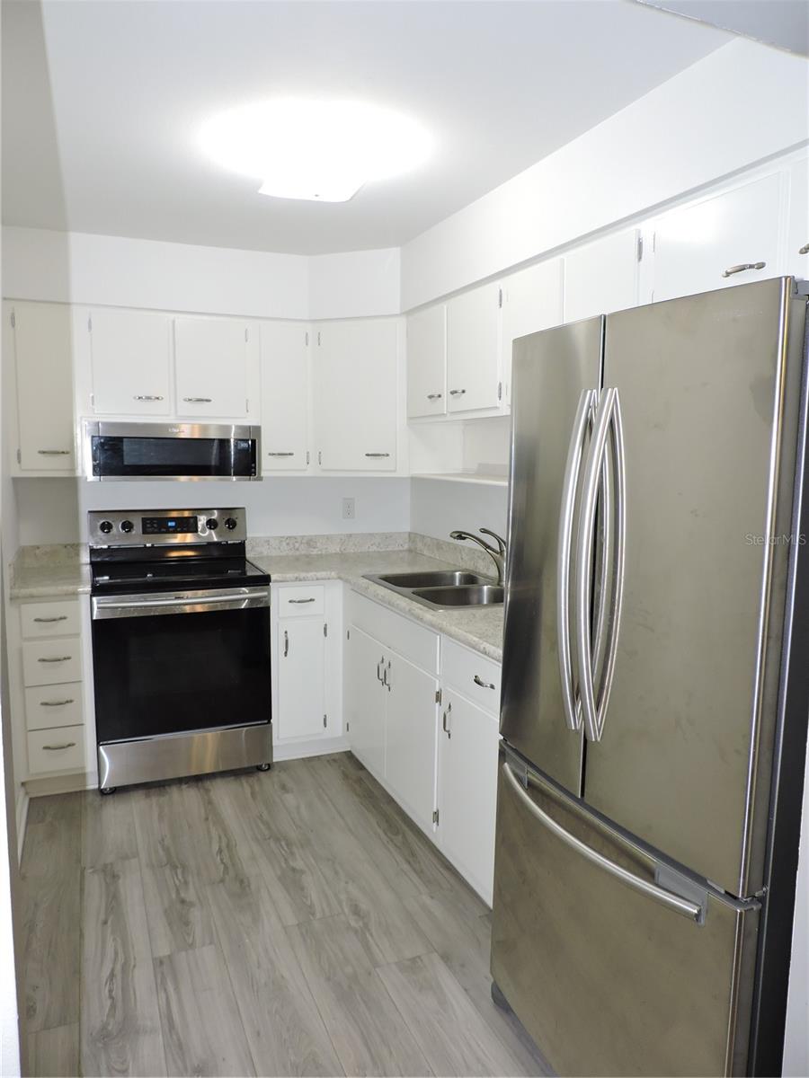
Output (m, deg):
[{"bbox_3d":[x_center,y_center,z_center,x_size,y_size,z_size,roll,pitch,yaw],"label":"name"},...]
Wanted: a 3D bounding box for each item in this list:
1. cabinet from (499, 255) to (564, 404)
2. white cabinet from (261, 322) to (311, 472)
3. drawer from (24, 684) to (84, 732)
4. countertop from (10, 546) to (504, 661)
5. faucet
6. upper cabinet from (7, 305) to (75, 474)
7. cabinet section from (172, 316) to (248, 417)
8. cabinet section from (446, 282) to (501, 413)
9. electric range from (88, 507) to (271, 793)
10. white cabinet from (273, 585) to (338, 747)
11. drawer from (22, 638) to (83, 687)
[{"bbox_3d":[0.572,-0.678,2.573,0.371,0.472,0.362,-2,7,-23],"label":"cabinet"},{"bbox_3d":[-0.648,-0.715,3.841,0.247,0.733,0.332,-2,7,-23],"label":"white cabinet"},{"bbox_3d":[-1.564,0.688,3.370,0.220,0.194,0.450,-2,7,-23],"label":"drawer"},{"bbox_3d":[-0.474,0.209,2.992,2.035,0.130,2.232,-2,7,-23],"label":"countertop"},{"bbox_3d":[0.327,0.083,3.225,0.280,0.250,0.075,-2,7,-23],"label":"faucet"},{"bbox_3d":[-1.643,-0.677,3.424,0.243,0.733,0.332,-2,7,-23],"label":"upper cabinet"},{"bbox_3d":[-0.972,-0.822,3.697,0.344,0.463,0.336,-2,7,-22],"label":"cabinet section"},{"bbox_3d":[0.418,-0.727,2.961,0.343,0.465,0.431,-2,7,-23],"label":"cabinet section"},{"bbox_3d":[-1.083,0.473,3.591,0.757,1.185,0.700,-2,7,-23],"label":"electric range"},{"bbox_3d":[-0.579,0.605,3.873,0.344,0.868,0.625,-2,7,-23],"label":"white cabinet"},{"bbox_3d":[-1.561,0.491,3.347,0.220,0.201,0.450,-2,7,-23],"label":"drawer"}]

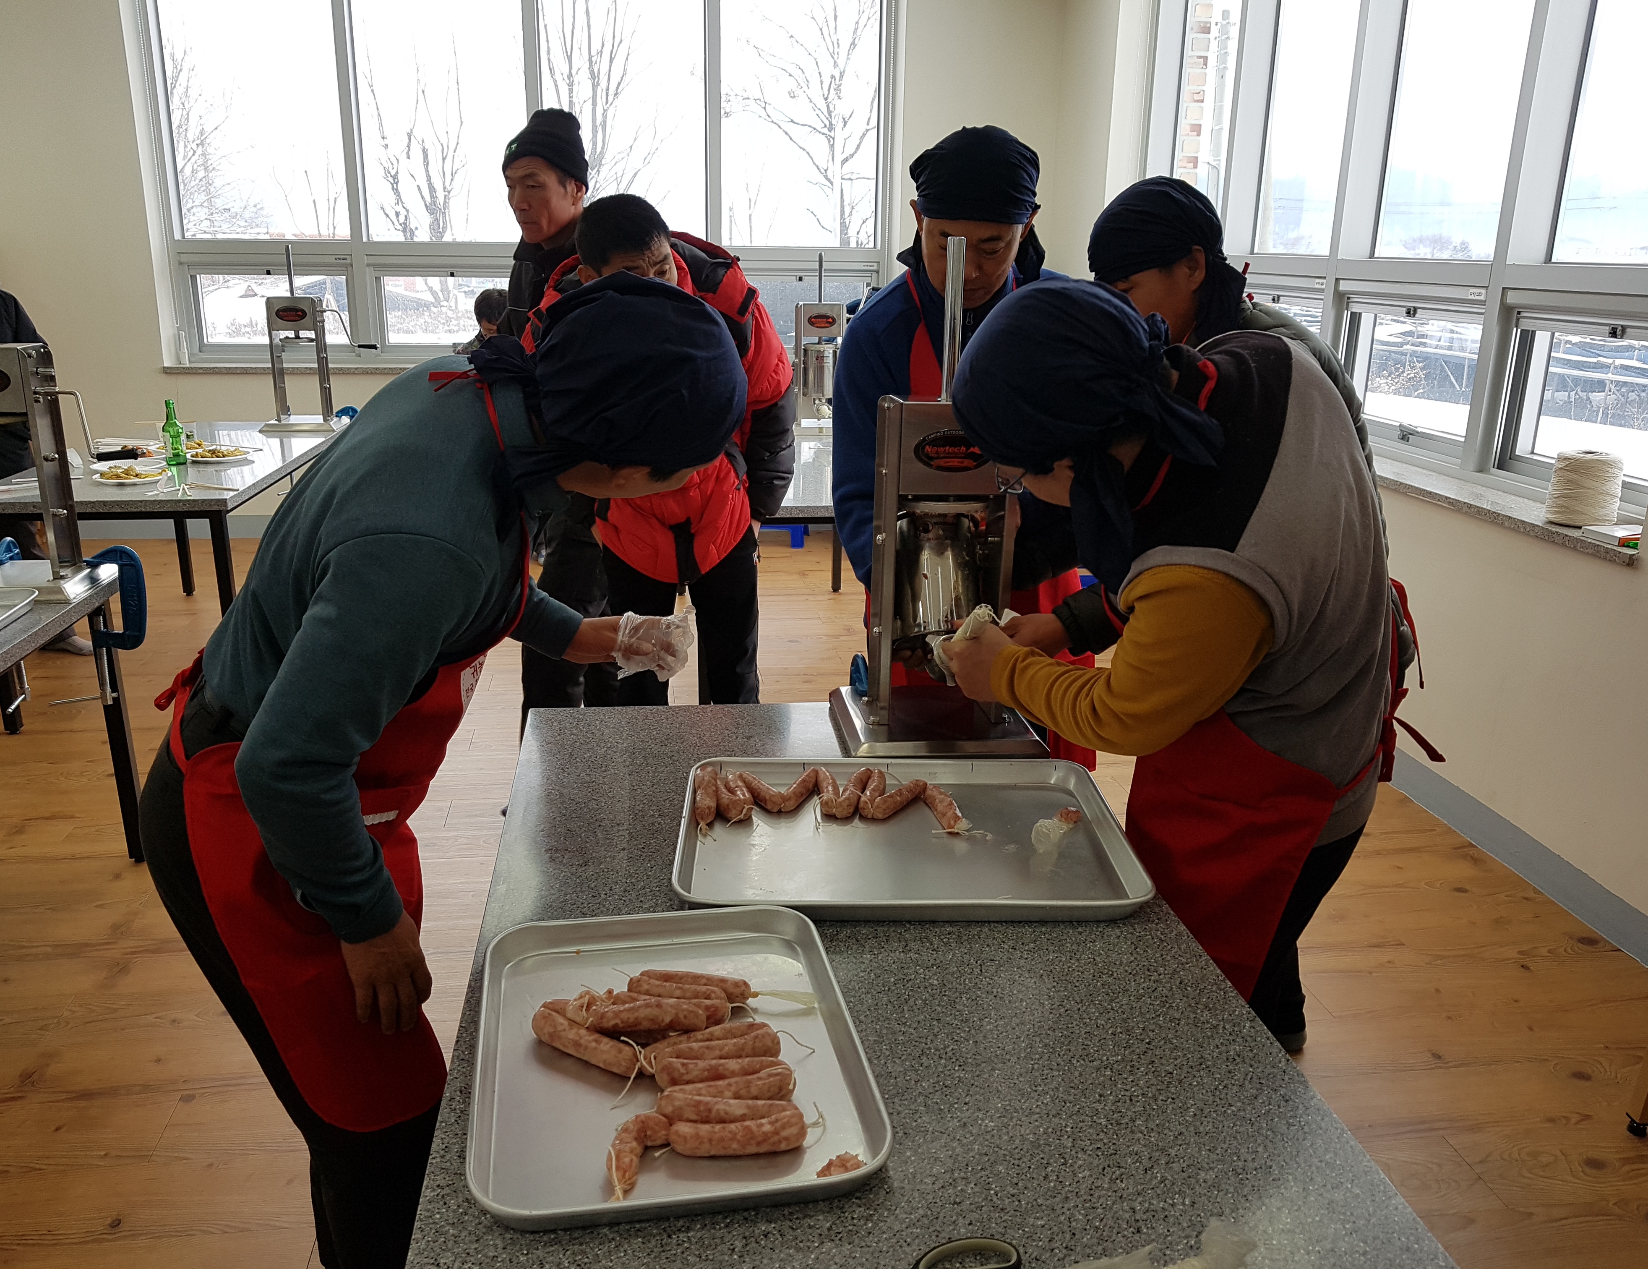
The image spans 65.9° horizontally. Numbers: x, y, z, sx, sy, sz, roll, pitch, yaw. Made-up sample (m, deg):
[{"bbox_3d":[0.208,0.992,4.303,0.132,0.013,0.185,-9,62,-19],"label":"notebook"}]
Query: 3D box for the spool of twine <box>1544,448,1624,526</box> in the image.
[{"bbox_3d":[1.941,-0.373,3.230,0.182,0.165,0.182,1,17,0],"label":"spool of twine"}]

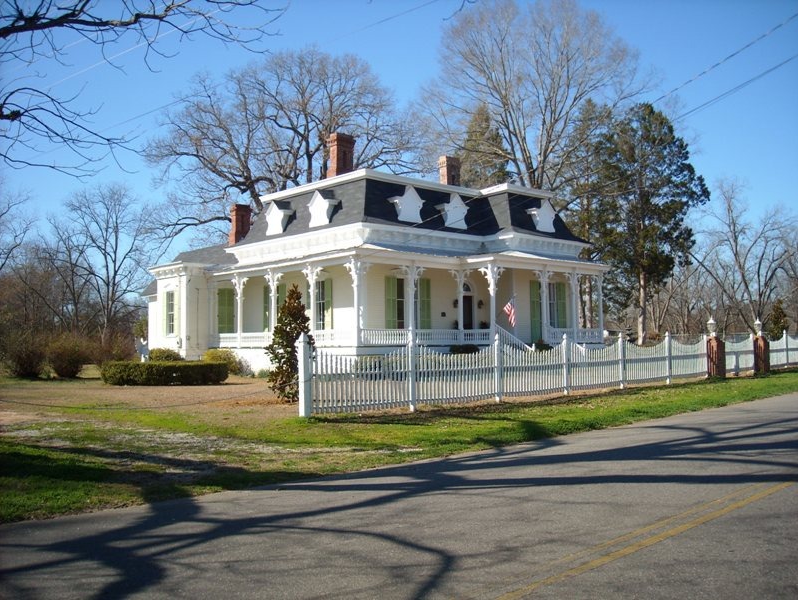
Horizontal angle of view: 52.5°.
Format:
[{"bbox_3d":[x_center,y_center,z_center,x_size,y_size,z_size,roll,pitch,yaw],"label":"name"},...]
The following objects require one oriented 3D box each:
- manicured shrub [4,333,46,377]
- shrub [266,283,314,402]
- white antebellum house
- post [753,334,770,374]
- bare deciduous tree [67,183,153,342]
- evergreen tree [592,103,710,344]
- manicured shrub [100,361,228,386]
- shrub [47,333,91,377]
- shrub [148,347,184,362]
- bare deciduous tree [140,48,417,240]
[{"bbox_3d":[-12.929,1.921,28.000,1.550,1.580,1.500,0,-4,0],"label":"manicured shrub"},{"bbox_3d":[-1.891,0.758,14.100,0.880,2.060,0.860,0,-4,0],"label":"shrub"},{"bbox_3d":[-1.659,-1.985,40.373,16.600,10.700,17.400,3,-5,-42],"label":"white antebellum house"},{"bbox_3d":[11.024,1.673,24.600,0.410,1.220,0.410,-4,-5,42],"label":"post"},{"bbox_3d":[-24.253,-2.564,68.000,7.600,14.800,7.400,0,-4,0],"label":"bare deciduous tree"},{"bbox_3d":[17.411,-5.296,56.000,8.000,16.700,7.800,0,-4,0],"label":"evergreen tree"},{"bbox_3d":[-6.378,1.994,22.350,2.200,0.620,3.500,3,-5,-42],"label":"manicured shrub"},{"bbox_3d":[-11.406,1.938,28.000,1.550,1.500,1.500,0,-4,0],"label":"shrub"},{"bbox_3d":[-9.959,2.495,34.500,1.550,0.980,1.400,3,-5,-42],"label":"shrub"},{"bbox_3d":[-7.996,-6.611,56.000,19.000,22.000,18.000,0,-4,0],"label":"bare deciduous tree"}]

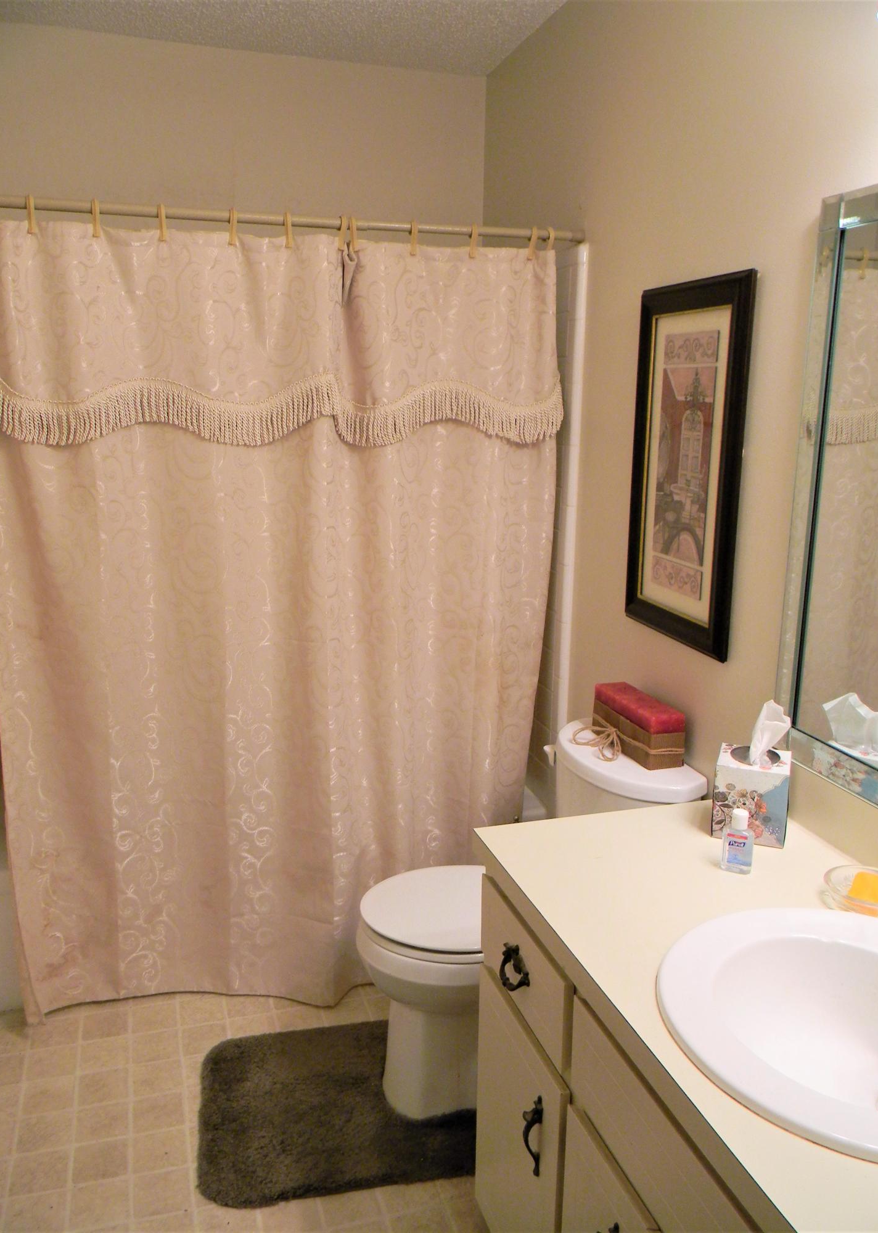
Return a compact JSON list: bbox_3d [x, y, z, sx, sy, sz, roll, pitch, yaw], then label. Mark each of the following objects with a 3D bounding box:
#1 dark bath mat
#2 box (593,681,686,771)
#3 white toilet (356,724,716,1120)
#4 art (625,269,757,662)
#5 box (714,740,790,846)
[{"bbox_3d":[-0.212,1.041,2.150,0.596,0.024,0.505,-2,12,-12],"label":"dark bath mat"},{"bbox_3d":[0.425,0.233,2.136,0.078,0.106,0.275,-3,12,-16],"label":"box"},{"bbox_3d":[0.158,0.672,2.132,0.658,0.764,0.465,-3,12,-16],"label":"white toilet"},{"bbox_3d":[0.494,-0.307,2.026,0.025,0.713,0.410,-3,12,-16],"label":"art"},{"bbox_3d":[0.521,0.295,1.659,0.113,0.124,0.115,5,13,20],"label":"box"}]

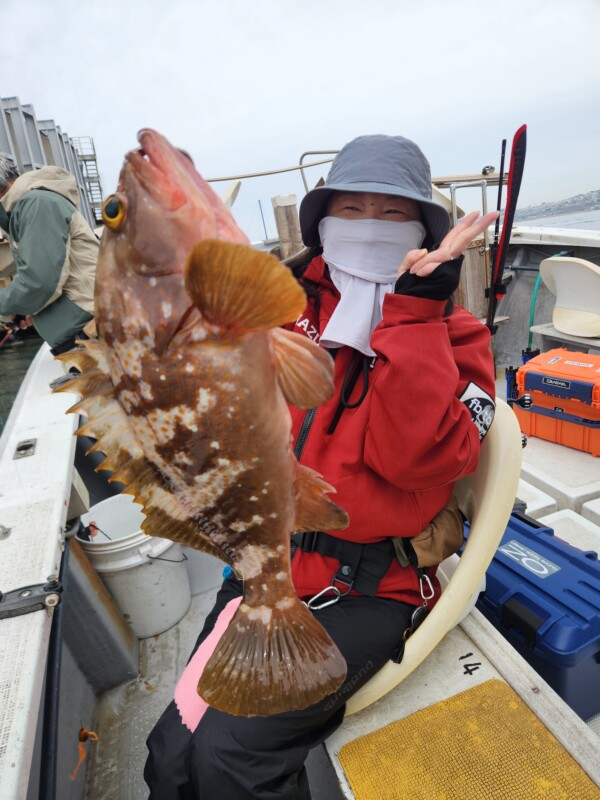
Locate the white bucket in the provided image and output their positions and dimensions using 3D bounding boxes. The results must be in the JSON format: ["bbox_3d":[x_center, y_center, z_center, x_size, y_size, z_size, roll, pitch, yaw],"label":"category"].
[{"bbox_3d":[-0.524,0.534,1.730,0.305,0.370,0.305,-8,16,0],"label":"white bucket"}]

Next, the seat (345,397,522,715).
[{"bbox_3d":[0.140,0.236,1.020,0.480,0.430,0.470,-20,20,-35],"label":"seat"}]

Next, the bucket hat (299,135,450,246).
[{"bbox_3d":[0.123,-0.345,0.880,0.255,0.175,0.285,-7,8,10],"label":"bucket hat"}]

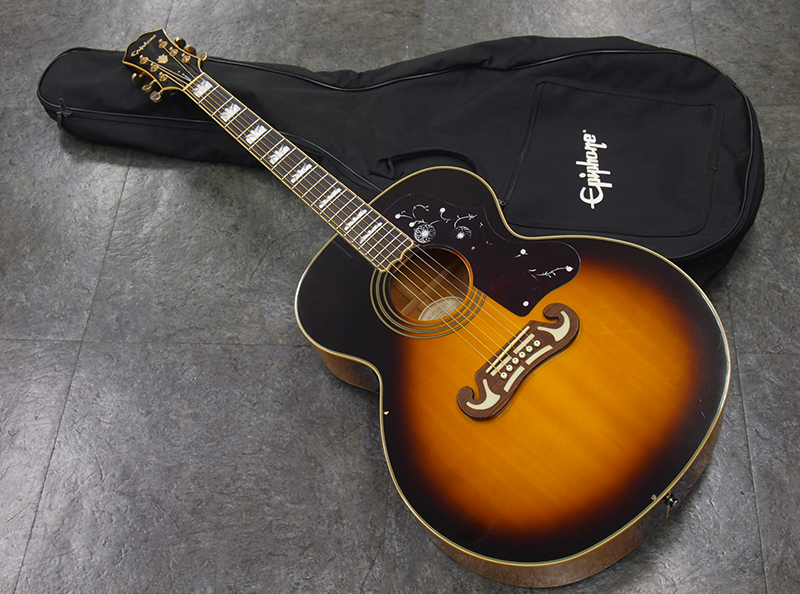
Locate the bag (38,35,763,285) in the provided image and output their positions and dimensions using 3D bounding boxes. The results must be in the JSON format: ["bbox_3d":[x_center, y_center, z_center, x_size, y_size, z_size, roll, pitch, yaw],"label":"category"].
[{"bbox_3d":[-0.024,-0.277,1.642,1.147,0.105,0.475,6,57,8],"label":"bag"}]

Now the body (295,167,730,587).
[{"bbox_3d":[0.127,0.078,1.338,0.430,0.123,0.531,-44,62,-10],"label":"body"}]

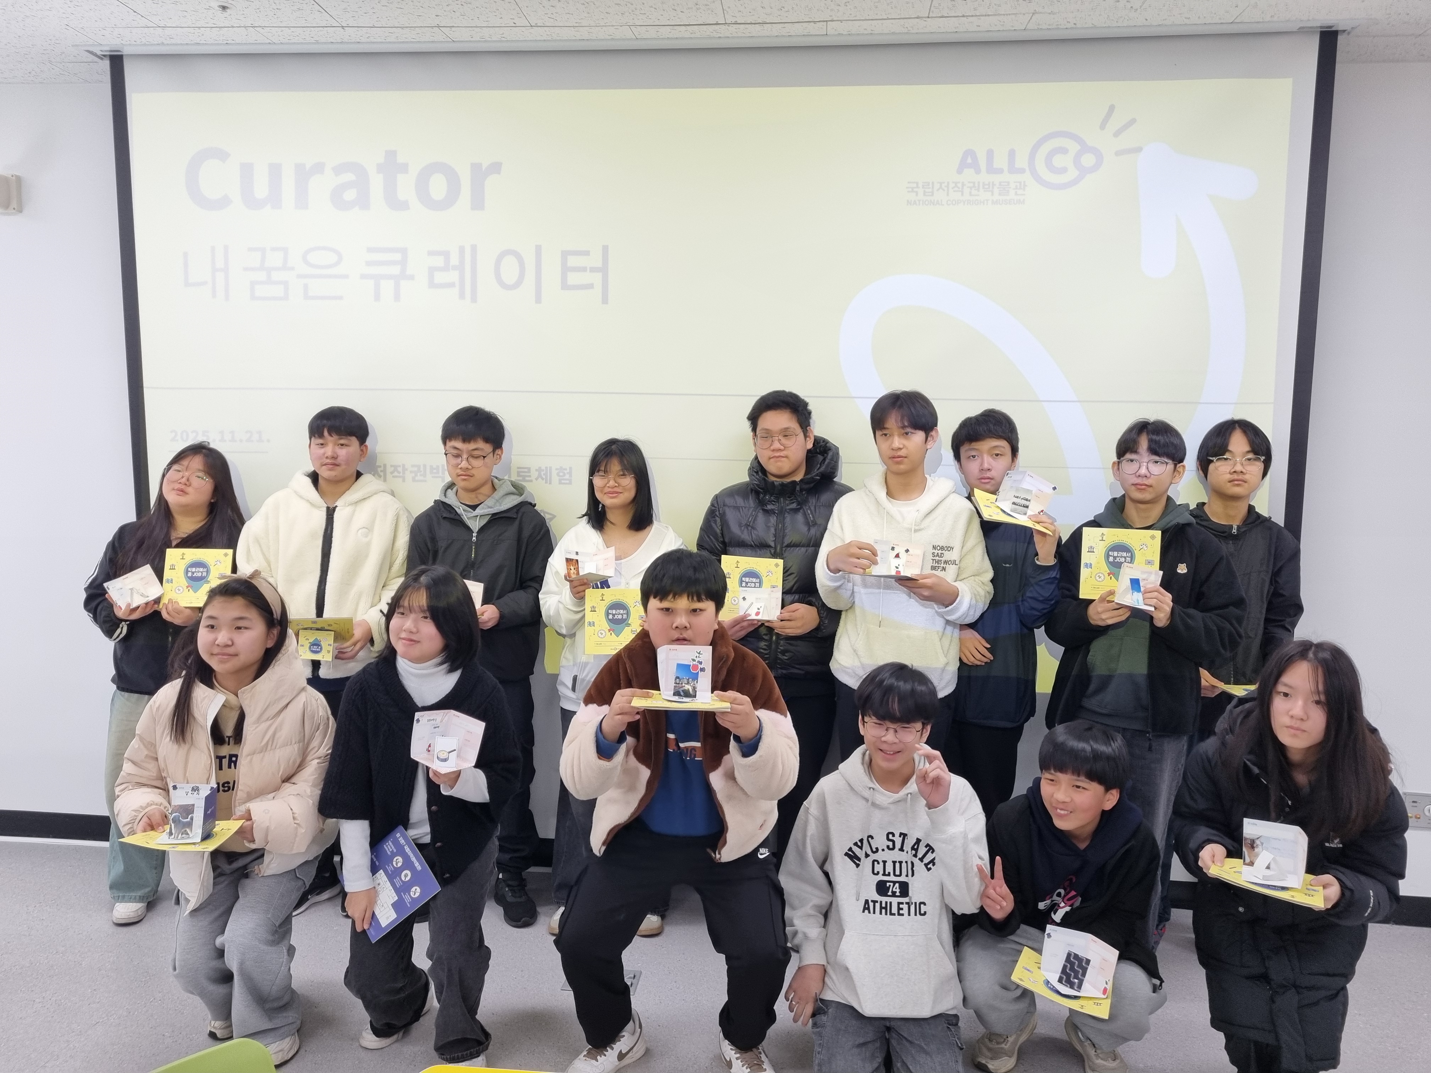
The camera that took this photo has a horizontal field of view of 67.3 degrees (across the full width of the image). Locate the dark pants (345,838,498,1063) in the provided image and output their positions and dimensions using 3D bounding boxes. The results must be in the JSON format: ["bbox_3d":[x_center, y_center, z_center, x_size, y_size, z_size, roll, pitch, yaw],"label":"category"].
[{"bbox_3d":[-0.726,0.994,2.653,0.341,0.520,0.420,2,7,12],"label":"dark pants"}]

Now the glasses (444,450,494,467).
[{"bbox_3d":[-0.751,-0.237,3.246,0.140,0.047,0.130,2,17,6],"label":"glasses"}]

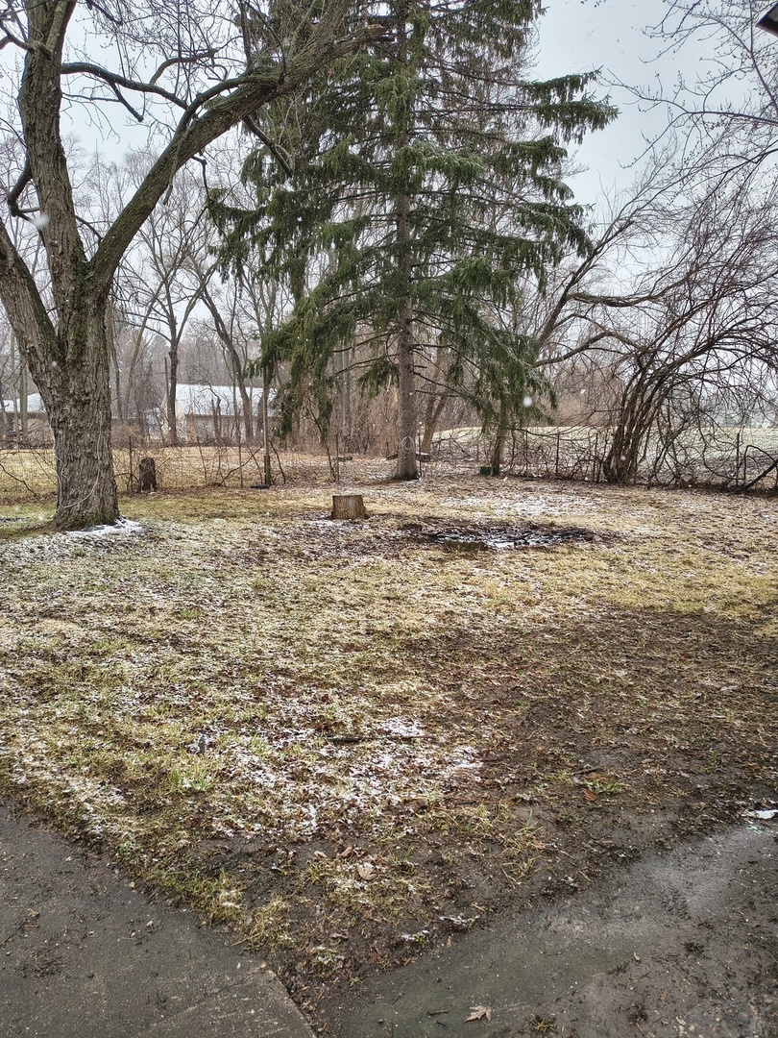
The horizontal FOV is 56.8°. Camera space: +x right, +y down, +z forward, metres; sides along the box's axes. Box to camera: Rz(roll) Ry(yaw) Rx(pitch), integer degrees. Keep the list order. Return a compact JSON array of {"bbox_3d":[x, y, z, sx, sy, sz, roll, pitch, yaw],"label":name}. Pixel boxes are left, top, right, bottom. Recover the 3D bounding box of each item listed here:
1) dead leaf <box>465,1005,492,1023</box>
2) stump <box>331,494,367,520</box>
[{"bbox_3d":[0.239,1.315,1.911,0.083,0.014,0.060,-2,8,-18],"label":"dead leaf"},{"bbox_3d":[-0.648,-0.220,11.931,0.560,0.370,0.540,0,8,0],"label":"stump"}]

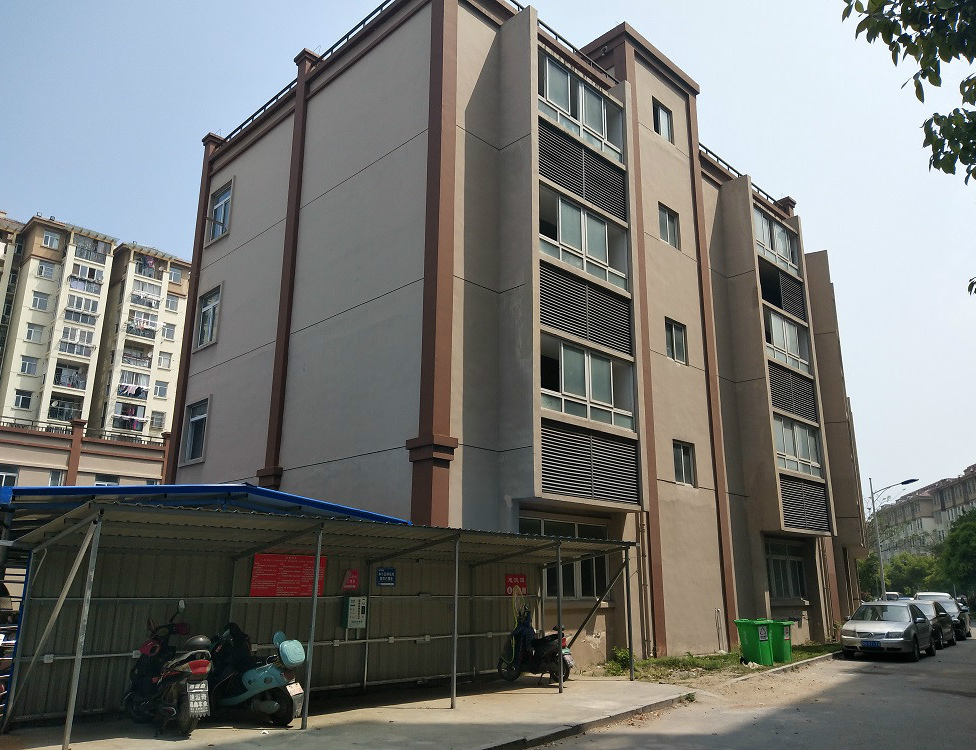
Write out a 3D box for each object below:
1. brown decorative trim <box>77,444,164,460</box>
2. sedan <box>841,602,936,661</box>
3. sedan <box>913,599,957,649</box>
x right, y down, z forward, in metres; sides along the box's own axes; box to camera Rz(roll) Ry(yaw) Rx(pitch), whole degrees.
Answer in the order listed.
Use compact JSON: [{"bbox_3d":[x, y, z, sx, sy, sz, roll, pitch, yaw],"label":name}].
[{"bbox_3d":[-19.007,4.229,39.312,0.140,0.180,4.171,-15,-22,43],"label":"brown decorative trim"},{"bbox_3d":[11.054,7.008,20.760,1.740,1.450,4.400,-11,-20,36],"label":"sedan"},{"bbox_3d":[13.979,8.115,24.608,1.770,1.460,4.500,-12,-20,37],"label":"sedan"}]

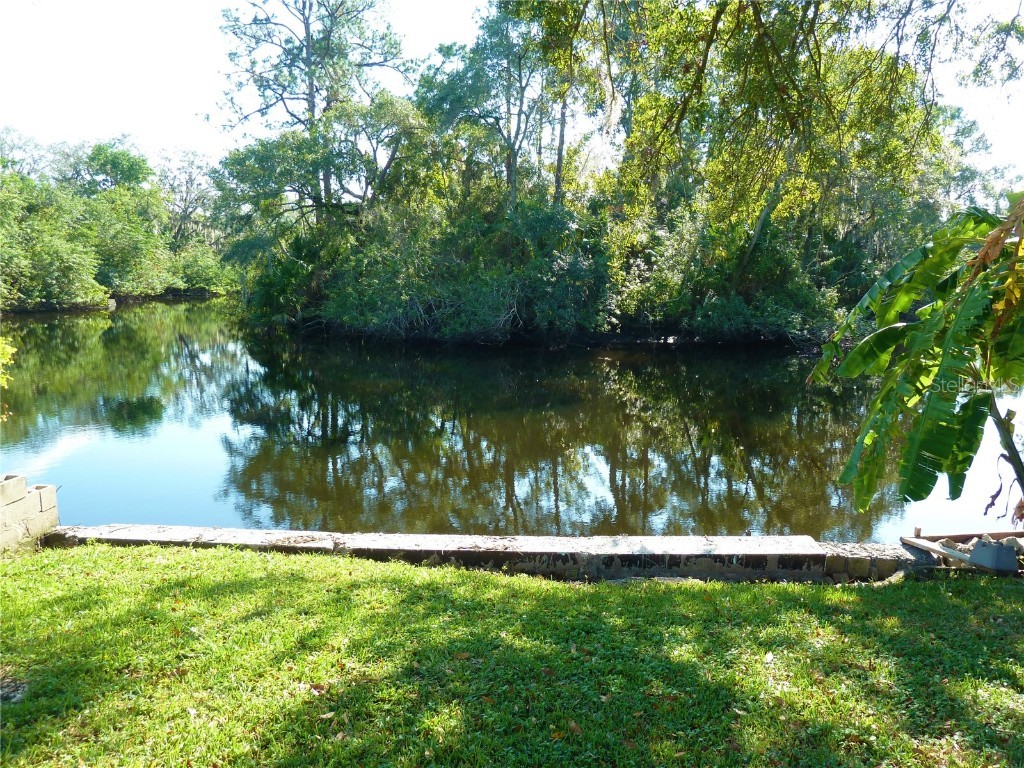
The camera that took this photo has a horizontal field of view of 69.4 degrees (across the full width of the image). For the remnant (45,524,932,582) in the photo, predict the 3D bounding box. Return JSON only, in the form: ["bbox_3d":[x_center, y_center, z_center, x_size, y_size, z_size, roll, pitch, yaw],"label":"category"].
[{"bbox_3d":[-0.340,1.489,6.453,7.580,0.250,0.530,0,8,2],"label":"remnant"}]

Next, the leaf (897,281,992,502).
[{"bbox_3d":[3.100,0.054,5.300,0.600,1.520,0.500,4,9,28],"label":"leaf"}]

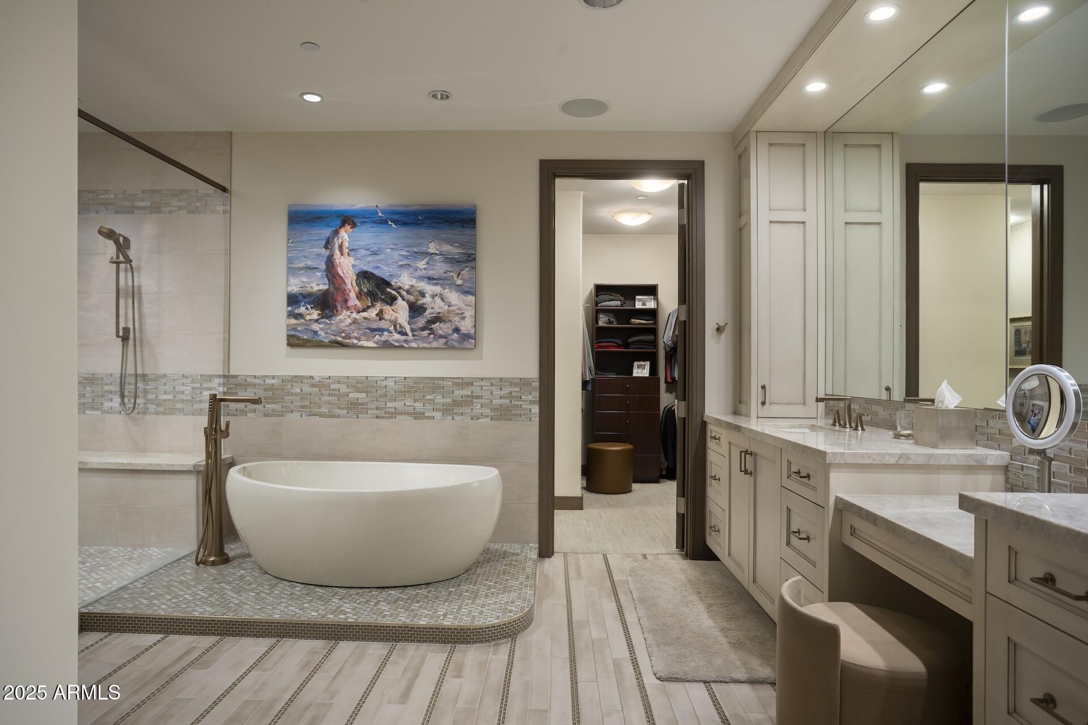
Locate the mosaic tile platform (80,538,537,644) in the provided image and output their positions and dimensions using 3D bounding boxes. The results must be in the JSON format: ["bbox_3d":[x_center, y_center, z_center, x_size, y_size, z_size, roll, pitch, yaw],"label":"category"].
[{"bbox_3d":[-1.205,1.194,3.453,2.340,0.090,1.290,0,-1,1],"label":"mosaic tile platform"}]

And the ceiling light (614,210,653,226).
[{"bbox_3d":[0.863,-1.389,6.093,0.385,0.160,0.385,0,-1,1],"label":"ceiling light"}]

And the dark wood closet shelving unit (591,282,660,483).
[{"bbox_3d":[0.897,0.214,7.021,0.695,2.138,0.470,0,-1,1],"label":"dark wood closet shelving unit"}]

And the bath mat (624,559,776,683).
[{"bbox_3d":[0.786,1.239,3.220,0.630,0.022,1.575,0,-1,3],"label":"bath mat"}]

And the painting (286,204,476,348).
[{"bbox_3d":[-1.043,-0.554,4.101,1.210,0.921,0.040,0,-1,1],"label":"painting"}]

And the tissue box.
[{"bbox_3d":[1.554,0.253,2.457,0.140,0.152,0.155,0,-1,1],"label":"tissue box"}]

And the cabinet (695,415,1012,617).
[{"bbox_3d":[1.348,0.793,3.180,0.660,0.919,1.805,0,-1,1],"label":"cabinet"}]

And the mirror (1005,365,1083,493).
[{"bbox_3d":[1.385,0.238,1.747,0.150,0.465,0.235,0,-1,-2],"label":"mirror"}]

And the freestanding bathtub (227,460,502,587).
[{"bbox_3d":[-0.980,0.885,3.532,1.495,0.537,0.910,0,-1,1],"label":"freestanding bathtub"}]

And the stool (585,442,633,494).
[{"bbox_3d":[0.652,1.062,6.369,0.465,0.428,0.465,0,-1,1],"label":"stool"}]

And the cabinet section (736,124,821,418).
[{"bbox_3d":[1.423,-0.506,3.880,0.415,1.686,0.323,0,0,1],"label":"cabinet section"}]

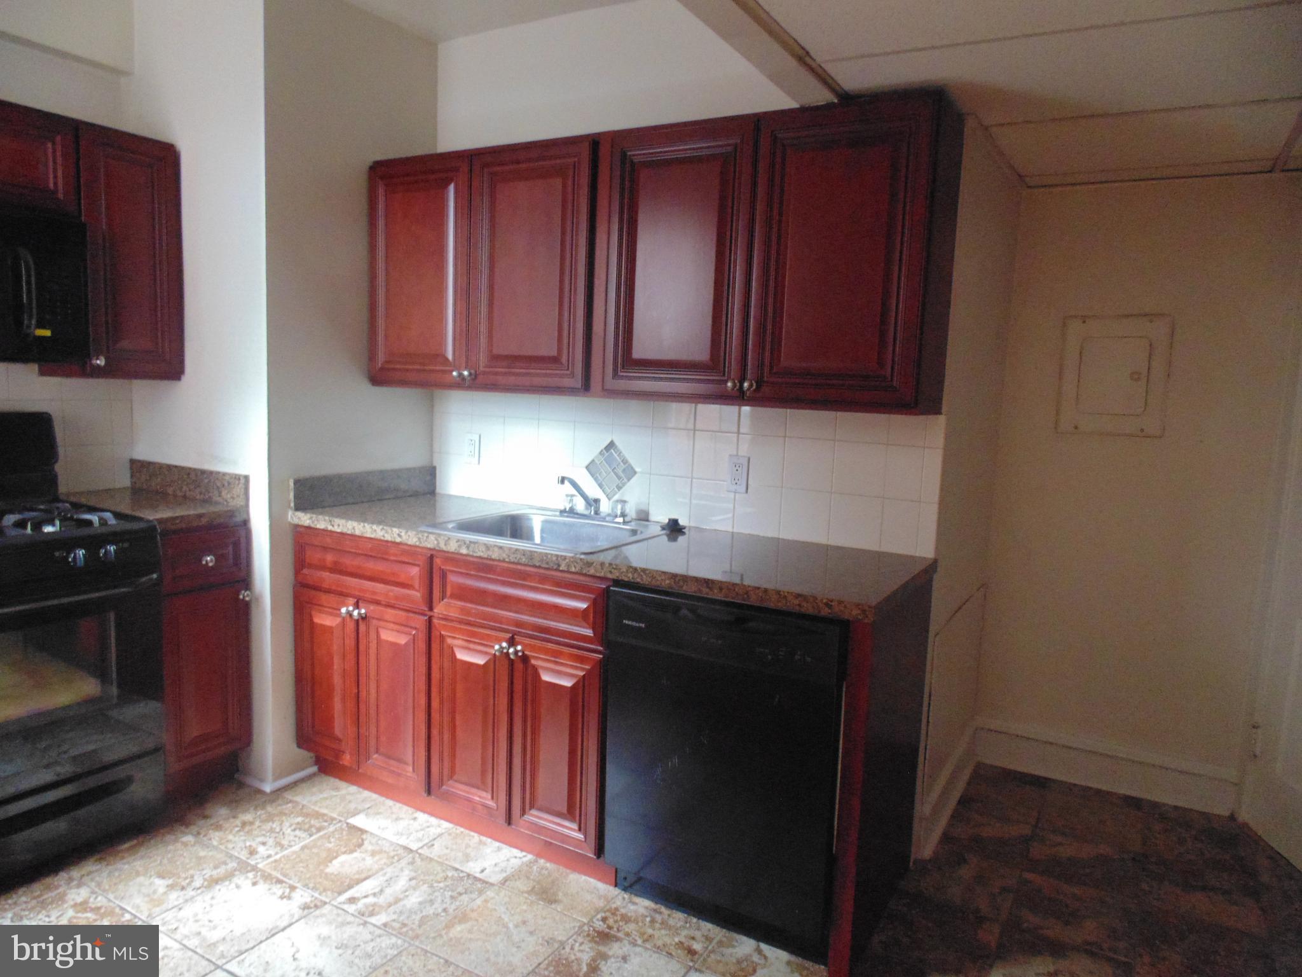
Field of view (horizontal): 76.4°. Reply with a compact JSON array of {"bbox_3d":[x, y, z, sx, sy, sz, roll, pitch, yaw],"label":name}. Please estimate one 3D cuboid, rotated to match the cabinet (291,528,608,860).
[{"bbox_3d":[-0.495,0.557,2.687,1.200,0.820,0.610,6,8,29],"label":"cabinet"}]

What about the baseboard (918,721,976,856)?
[{"bbox_3d":[1.018,0.990,2.798,0.030,0.160,0.800,6,8,31],"label":"baseboard"}]

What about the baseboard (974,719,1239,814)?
[{"bbox_3d":[1.600,0.991,2.954,0.816,0.156,0.020,5,7,25],"label":"baseboard"}]

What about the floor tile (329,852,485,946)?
[{"bbox_3d":[-0.620,1.064,2.171,0.298,0.010,0.291,6,7,30],"label":"floor tile"}]

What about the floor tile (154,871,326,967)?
[{"bbox_3d":[-1.023,1.058,2.070,0.298,0.010,0.291,6,7,30],"label":"floor tile"}]

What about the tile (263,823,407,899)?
[{"bbox_3d":[-0.876,1.037,2.319,0.298,0.010,0.291,6,7,30],"label":"tile"}]

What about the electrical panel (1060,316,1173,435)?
[{"bbox_3d":[1.585,-0.388,2.843,0.325,0.410,0.030,6,8,26],"label":"electrical panel"}]

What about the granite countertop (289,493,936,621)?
[{"bbox_3d":[-0.184,0.152,2.471,1.870,0.038,0.647,6,7,29],"label":"granite countertop"}]

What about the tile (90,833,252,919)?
[{"bbox_3d":[-1.280,1.030,2.218,0.298,0.010,0.291,6,7,30],"label":"tile"}]

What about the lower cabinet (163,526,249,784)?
[{"bbox_3d":[-1.654,0.517,2.710,0.643,0.869,0.297,6,7,29],"label":"lower cabinet"}]

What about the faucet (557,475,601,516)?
[{"bbox_3d":[-0.230,0.033,2.648,0.050,0.150,0.235,6,8,29],"label":"faucet"}]

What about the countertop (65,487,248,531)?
[{"bbox_3d":[-1.645,0.067,2.667,0.657,0.038,0.297,6,7,29],"label":"countertop"}]

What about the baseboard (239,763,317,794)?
[{"bbox_3d":[-1.273,0.955,2.818,0.190,0.035,0.200,6,8,29],"label":"baseboard"}]

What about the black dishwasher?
[{"bbox_3d":[0.289,0.668,2.254,0.605,0.865,0.590,6,8,29],"label":"black dishwasher"}]

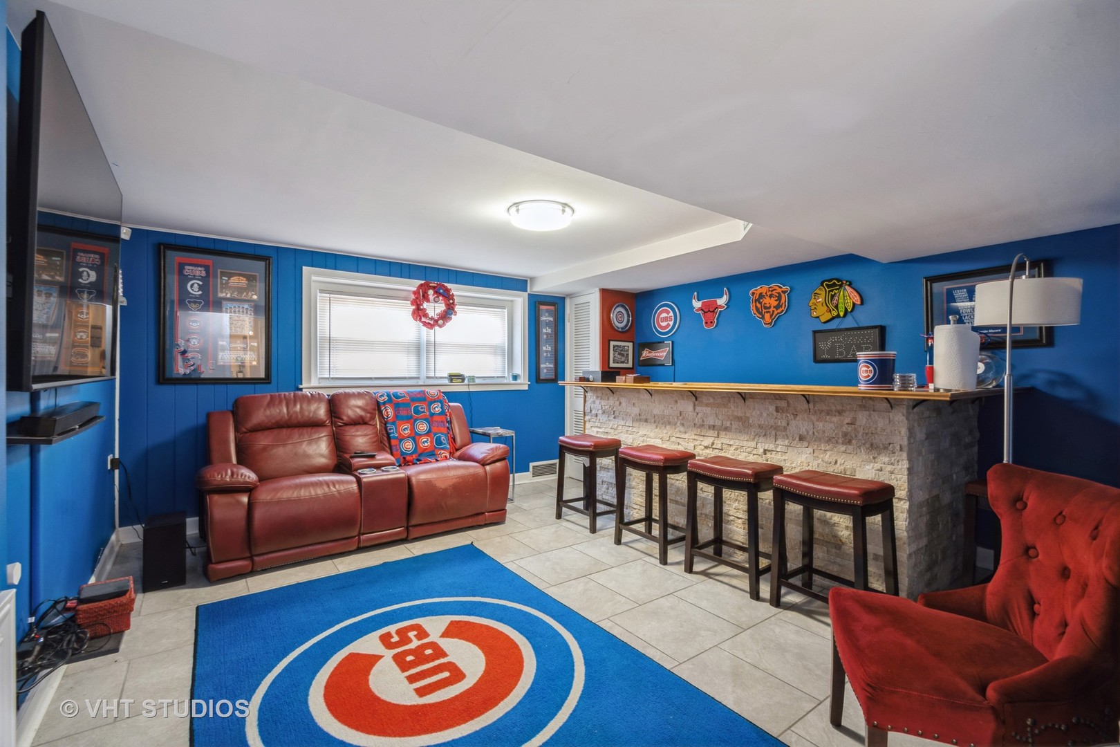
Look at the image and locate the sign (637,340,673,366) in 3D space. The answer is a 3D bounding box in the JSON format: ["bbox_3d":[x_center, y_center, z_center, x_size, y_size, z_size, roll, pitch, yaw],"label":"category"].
[{"bbox_3d":[0.981,-0.201,4.864,0.040,0.251,0.466,0,0,-38],"label":"sign"}]

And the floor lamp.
[{"bbox_3d":[2.020,0.330,2.050,0.520,1.700,0.350,0,0,-33],"label":"floor lamp"}]

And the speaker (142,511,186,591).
[{"bbox_3d":[-2.249,1.003,2.664,0.180,0.350,0.271,0,0,-35],"label":"speaker"}]

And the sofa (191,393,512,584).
[{"bbox_3d":[-1.493,0.661,3.550,1.982,1.038,0.968,0,0,-35],"label":"sofa"}]

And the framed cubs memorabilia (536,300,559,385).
[{"bbox_3d":[-0.130,-0.344,5.171,0.299,0.892,0.035,0,0,-35],"label":"framed cubs memorabilia"}]

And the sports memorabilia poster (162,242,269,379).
[{"bbox_3d":[-2.559,-0.423,3.492,0.682,0.994,0.040,0,0,-35],"label":"sports memorabilia poster"}]

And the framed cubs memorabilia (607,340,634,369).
[{"bbox_3d":[0.670,-0.199,5.004,0.364,0.298,0.030,0,0,-35],"label":"framed cubs memorabilia"}]

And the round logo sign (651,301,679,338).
[{"bbox_3d":[1.065,-0.548,4.764,0.030,0.367,0.356,0,0,-38],"label":"round logo sign"}]

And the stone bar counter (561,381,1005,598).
[{"bbox_3d":[1.335,0.640,3.584,1.015,1.080,2.926,0,0,-38],"label":"stone bar counter"}]

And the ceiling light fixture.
[{"bbox_3d":[-0.121,-0.968,2.926,0.410,0.110,0.410,0,0,0],"label":"ceiling light fixture"}]

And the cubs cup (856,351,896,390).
[{"bbox_3d":[1.678,-0.012,2.478,0.178,0.195,0.178,0,0,-28],"label":"cubs cup"}]

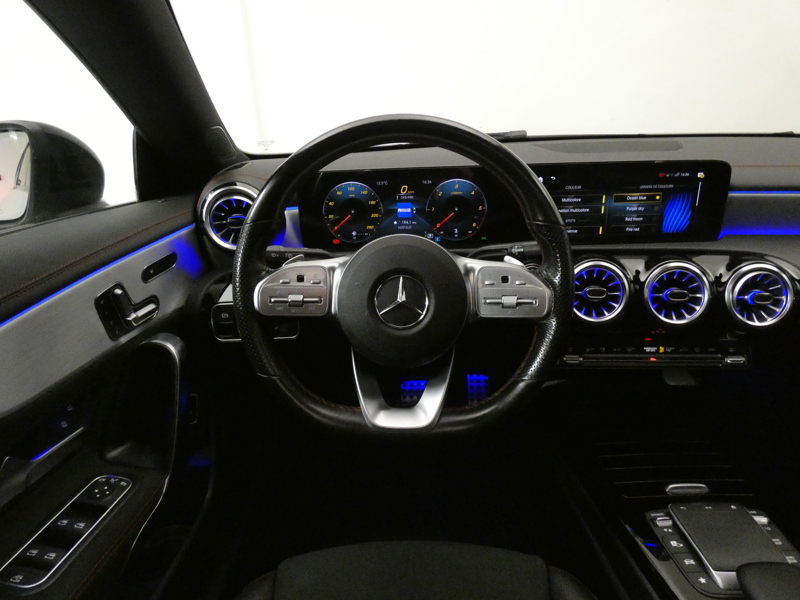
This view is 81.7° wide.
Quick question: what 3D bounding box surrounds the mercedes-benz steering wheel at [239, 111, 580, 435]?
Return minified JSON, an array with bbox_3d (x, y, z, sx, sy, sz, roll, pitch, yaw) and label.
[{"bbox_3d":[0.003,-0.027,0.526,0.372,0.353,0.085,0,3,0],"label":"mercedes-benz steering wheel"}]

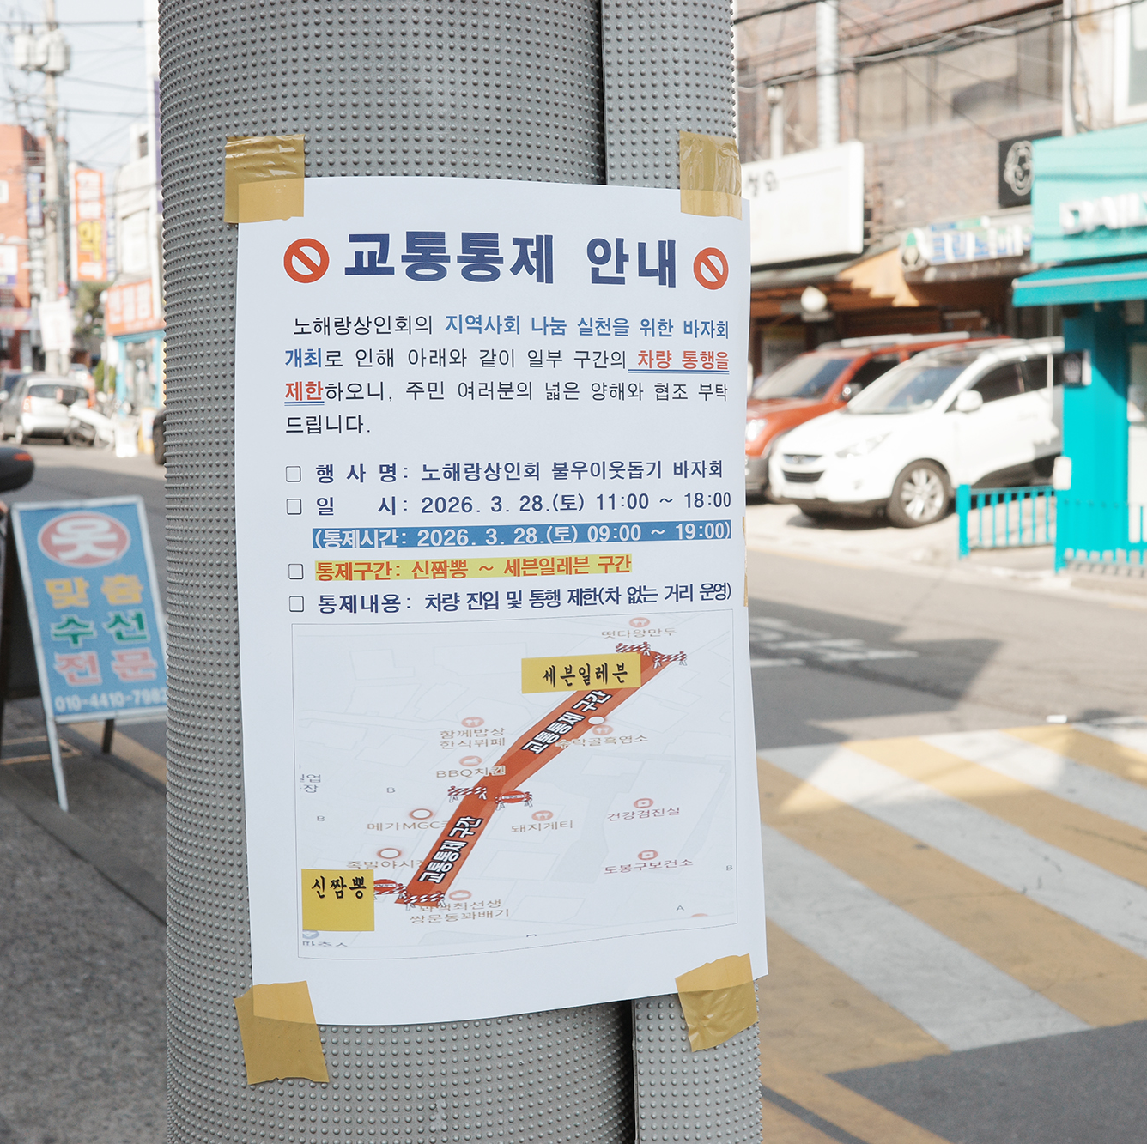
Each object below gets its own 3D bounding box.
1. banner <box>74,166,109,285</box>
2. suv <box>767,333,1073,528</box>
[{"bbox_3d":[-11.881,-8.546,47.000,0.850,2.800,0.250,-3,5,-30],"label":"banner"},{"bbox_3d":[4.050,-1.470,19.950,4.410,1.680,1.840,-8,8,-29],"label":"suv"}]

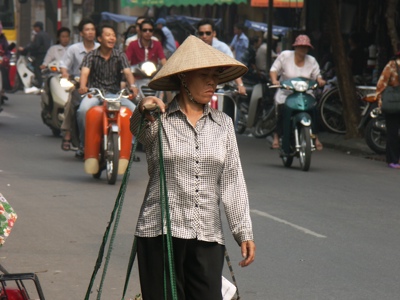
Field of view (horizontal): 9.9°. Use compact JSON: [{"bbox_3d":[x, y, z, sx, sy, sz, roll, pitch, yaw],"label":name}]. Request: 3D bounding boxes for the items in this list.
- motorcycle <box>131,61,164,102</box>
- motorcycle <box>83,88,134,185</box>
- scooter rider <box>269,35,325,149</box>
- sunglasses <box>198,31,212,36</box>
[{"bbox_3d":[-0.700,-0.543,29.700,0.700,1.150,1.900,0,3,-6],"label":"motorcycle"},{"bbox_3d":[-1.004,-0.170,24.400,0.630,0.980,1.800,-1,3,-10],"label":"motorcycle"},{"bbox_3d":[1.145,-0.687,27.100,0.630,1.360,0.800,0,3,-7],"label":"scooter rider"},{"bbox_3d":[0.081,-1.281,25.265,0.142,0.045,0.145,1,11,17],"label":"sunglasses"}]

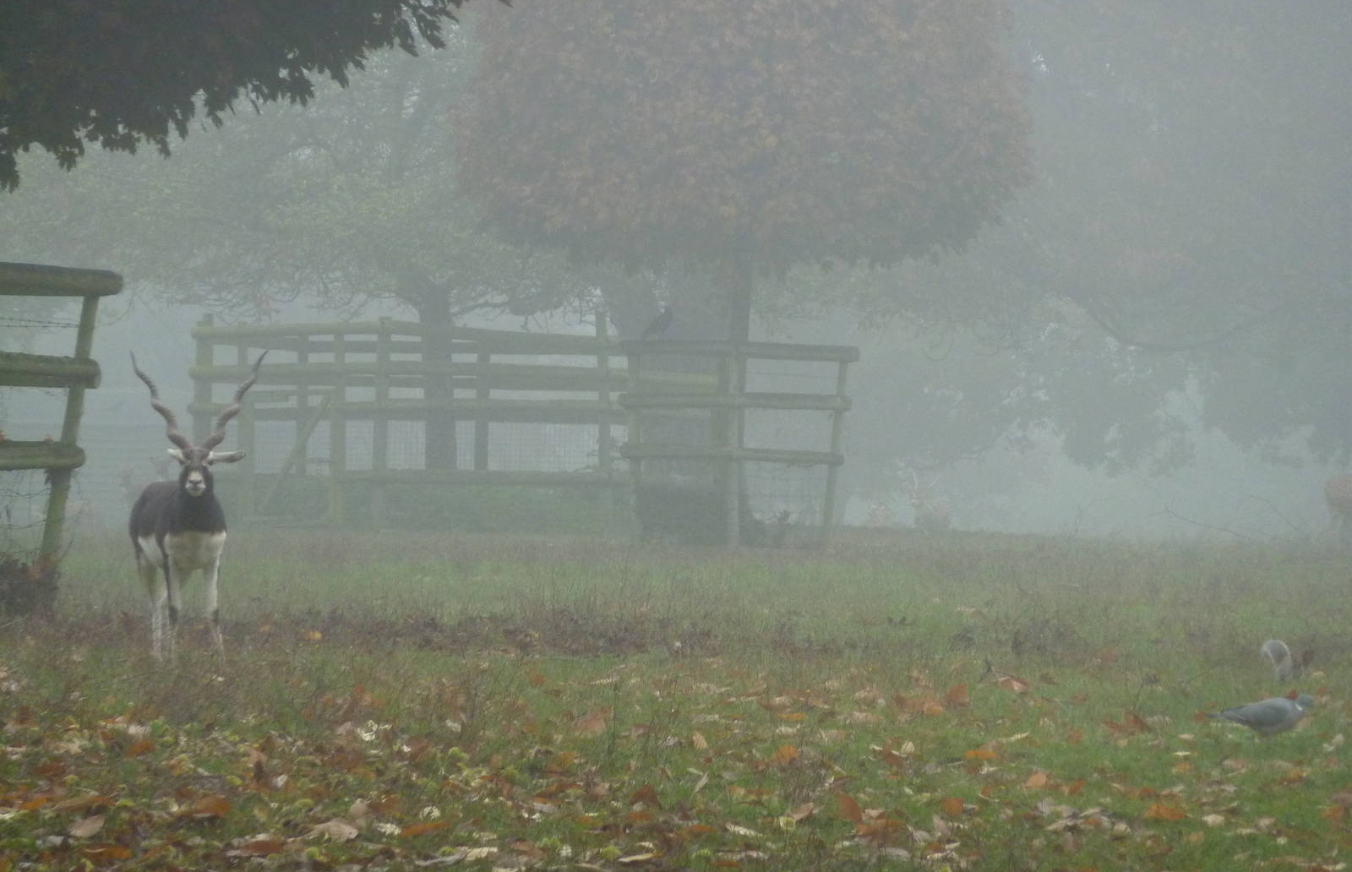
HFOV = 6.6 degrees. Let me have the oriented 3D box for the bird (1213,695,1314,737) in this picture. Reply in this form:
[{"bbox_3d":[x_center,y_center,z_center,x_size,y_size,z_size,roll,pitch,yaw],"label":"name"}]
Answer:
[{"bbox_3d":[2.230,1.065,44.500,0.390,0.165,0.160,0,1,0],"label":"bird"}]

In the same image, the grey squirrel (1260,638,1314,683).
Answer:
[{"bbox_3d":[2.587,0.950,49.600,0.230,0.190,0.110,0,1,6],"label":"grey squirrel"}]

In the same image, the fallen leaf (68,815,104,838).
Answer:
[{"bbox_3d":[-1.868,1.236,37.100,0.115,0.070,0.090,0,1,0],"label":"fallen leaf"}]

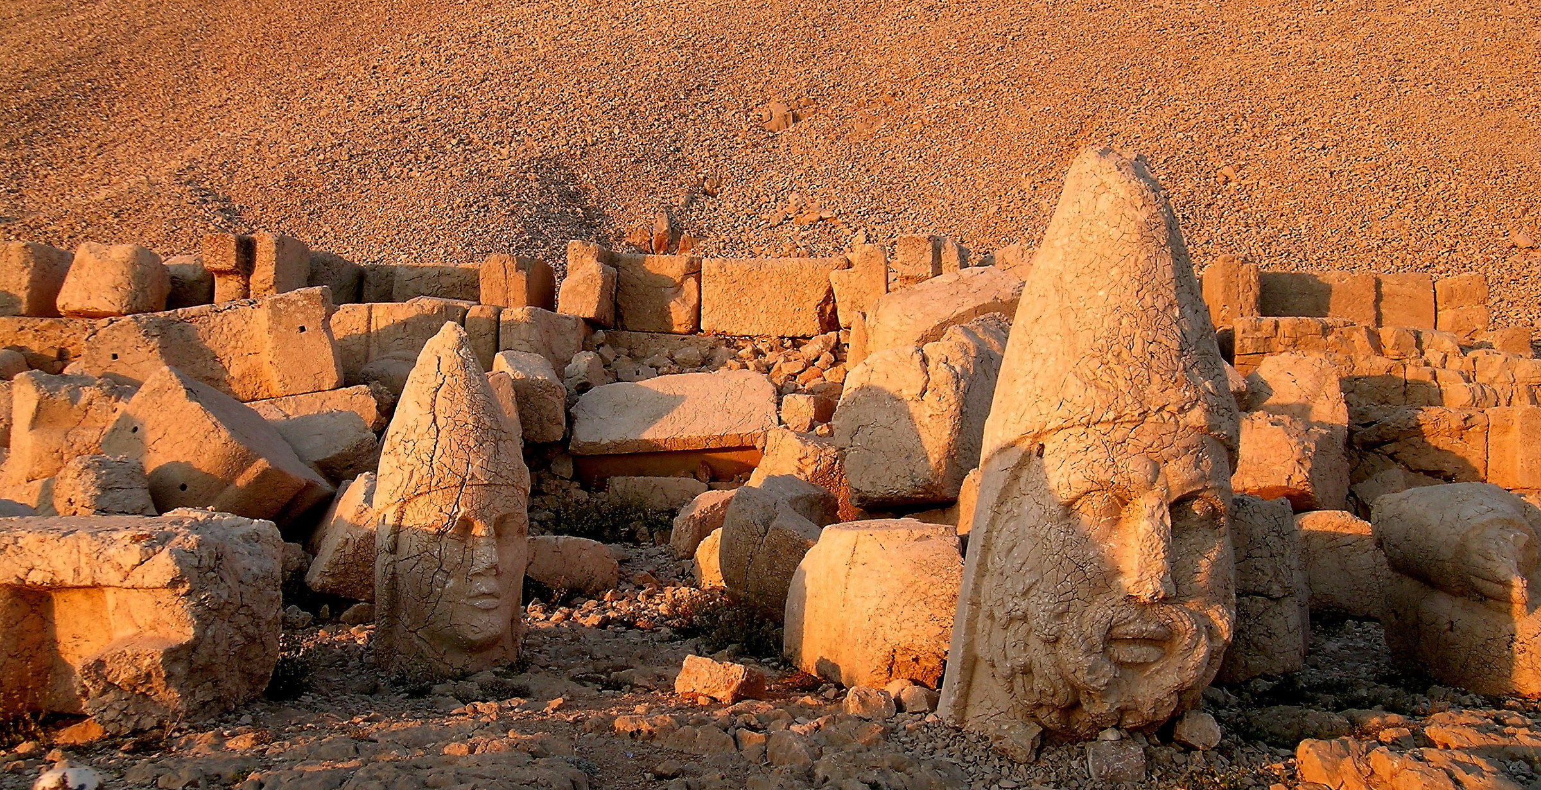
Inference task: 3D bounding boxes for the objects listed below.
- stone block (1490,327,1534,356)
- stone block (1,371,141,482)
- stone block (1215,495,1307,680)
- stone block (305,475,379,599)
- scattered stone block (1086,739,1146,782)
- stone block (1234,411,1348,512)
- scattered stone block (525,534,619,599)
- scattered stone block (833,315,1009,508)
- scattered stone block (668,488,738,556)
[{"bbox_3d":[7.086,-0.512,14.900,0.410,0.270,0.340,0,-1,0],"label":"stone block"},{"bbox_3d":[-5.179,0.255,11.600,0.900,0.820,0.750,1,-2,-20],"label":"stone block"},{"bbox_3d":[2.979,1.187,9.750,0.720,1.100,0.650,0,-1,22],"label":"stone block"},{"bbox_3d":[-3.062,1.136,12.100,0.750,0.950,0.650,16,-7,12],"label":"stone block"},{"bbox_3d":[1.528,1.617,6.900,0.260,0.165,0.200,0,-2,0],"label":"scattered stone block"},{"bbox_3d":[4.106,0.517,12.300,0.760,0.720,0.660,-1,-2,38],"label":"stone block"},{"bbox_3d":[-1.615,1.365,12.400,0.800,0.480,0.500,0,-2,0],"label":"scattered stone block"},{"bbox_3d":[1.182,0.134,12.000,1.050,1.300,1.050,0,-1,27],"label":"scattered stone block"},{"bbox_3d":[-0.454,0.922,11.200,0.500,0.480,0.500,0,-1,-20],"label":"scattered stone block"}]

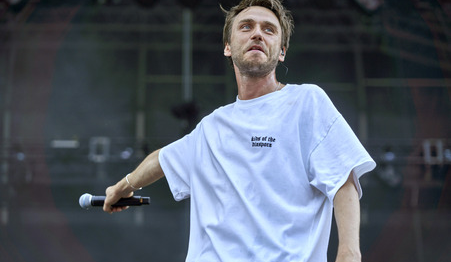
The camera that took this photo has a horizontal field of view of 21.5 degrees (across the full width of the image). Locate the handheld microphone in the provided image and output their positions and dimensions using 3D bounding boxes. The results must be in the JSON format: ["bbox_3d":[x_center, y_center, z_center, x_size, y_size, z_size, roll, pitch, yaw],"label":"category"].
[{"bbox_3d":[-0.368,0.235,3.970,0.246,0.050,0.050,0,0,-3],"label":"handheld microphone"}]

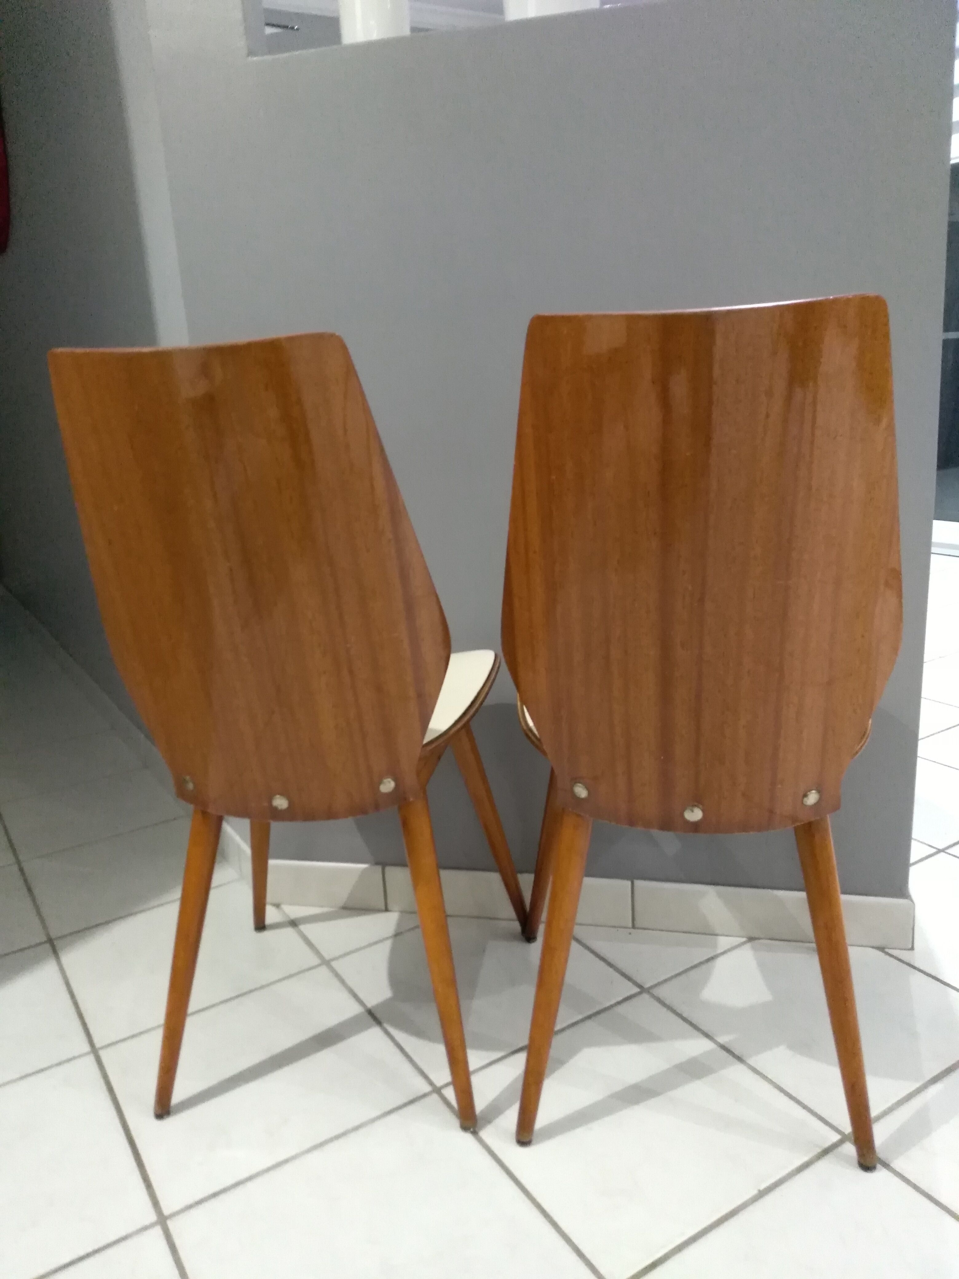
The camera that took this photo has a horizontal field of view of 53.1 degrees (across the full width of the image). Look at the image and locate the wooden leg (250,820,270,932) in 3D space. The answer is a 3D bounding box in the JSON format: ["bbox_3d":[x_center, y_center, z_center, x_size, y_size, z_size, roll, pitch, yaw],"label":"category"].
[{"bbox_3d":[-0.329,0.270,1.446,0.034,0.438,0.034,10,27,5],"label":"wooden leg"}]

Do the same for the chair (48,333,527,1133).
[{"bbox_3d":[-0.196,0.098,1.175,0.450,0.875,0.505,-1,15,8],"label":"chair"}]

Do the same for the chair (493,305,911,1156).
[{"bbox_3d":[0.235,0.095,1.099,0.450,0.875,0.505,-1,15,9],"label":"chair"}]

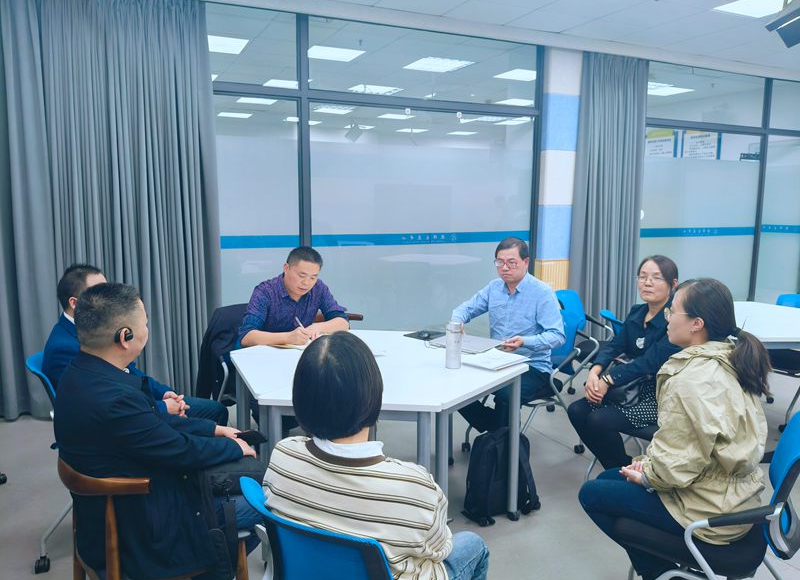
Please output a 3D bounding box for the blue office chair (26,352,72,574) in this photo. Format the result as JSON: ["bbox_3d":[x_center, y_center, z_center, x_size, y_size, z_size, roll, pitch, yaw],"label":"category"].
[{"bbox_3d":[-1.293,0.699,2.758,0.580,0.840,0.580,-3,9,-23],"label":"blue office chair"}]

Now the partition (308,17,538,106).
[{"bbox_3d":[0.276,-1.947,5.221,2.180,0.600,0.050,-3,9,-23],"label":"partition"}]

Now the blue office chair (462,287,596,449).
[{"bbox_3d":[0.793,0.531,3.760,0.580,0.910,0.600,9,12,43],"label":"blue office chair"}]

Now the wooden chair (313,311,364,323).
[{"bbox_3d":[-0.535,0.548,4.216,0.530,0.740,0.580,7,11,41],"label":"wooden chair"}]

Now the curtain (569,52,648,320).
[{"bbox_3d":[2.111,-0.839,6.046,0.940,2.900,0.160,-3,10,-24],"label":"curtain"}]

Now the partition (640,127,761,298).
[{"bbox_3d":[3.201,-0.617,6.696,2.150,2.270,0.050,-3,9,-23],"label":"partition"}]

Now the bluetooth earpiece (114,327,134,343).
[{"bbox_3d":[-0.747,0.121,1.630,0.030,0.045,0.055,7,11,36],"label":"bluetooth earpiece"}]

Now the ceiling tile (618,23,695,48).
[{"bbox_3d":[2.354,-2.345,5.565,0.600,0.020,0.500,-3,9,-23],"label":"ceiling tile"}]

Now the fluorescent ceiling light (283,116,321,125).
[{"bbox_3d":[-1.954,-3.357,11.907,0.600,0.060,0.600,-3,10,-24],"label":"fluorescent ceiling light"}]

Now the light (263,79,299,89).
[{"bbox_3d":[-1.462,-2.746,8.006,0.600,0.060,0.600,-3,10,-24],"label":"light"}]

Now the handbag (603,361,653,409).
[{"bbox_3d":[1.147,0.469,2.992,0.120,0.190,0.260,-5,10,-33],"label":"handbag"}]

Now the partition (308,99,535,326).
[{"bbox_3d":[0.261,-0.451,5.426,2.160,2.270,0.050,-3,9,-23],"label":"partition"}]

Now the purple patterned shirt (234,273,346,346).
[{"bbox_3d":[-0.646,0.188,3.543,0.560,0.560,0.420,-5,10,-35],"label":"purple patterned shirt"}]

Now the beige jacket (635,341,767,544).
[{"bbox_3d":[0.998,0.479,2.023,0.460,0.630,0.480,5,10,25],"label":"beige jacket"}]

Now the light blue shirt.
[{"bbox_3d":[0.614,0.185,3.430,0.640,0.570,0.420,9,12,42],"label":"light blue shirt"}]

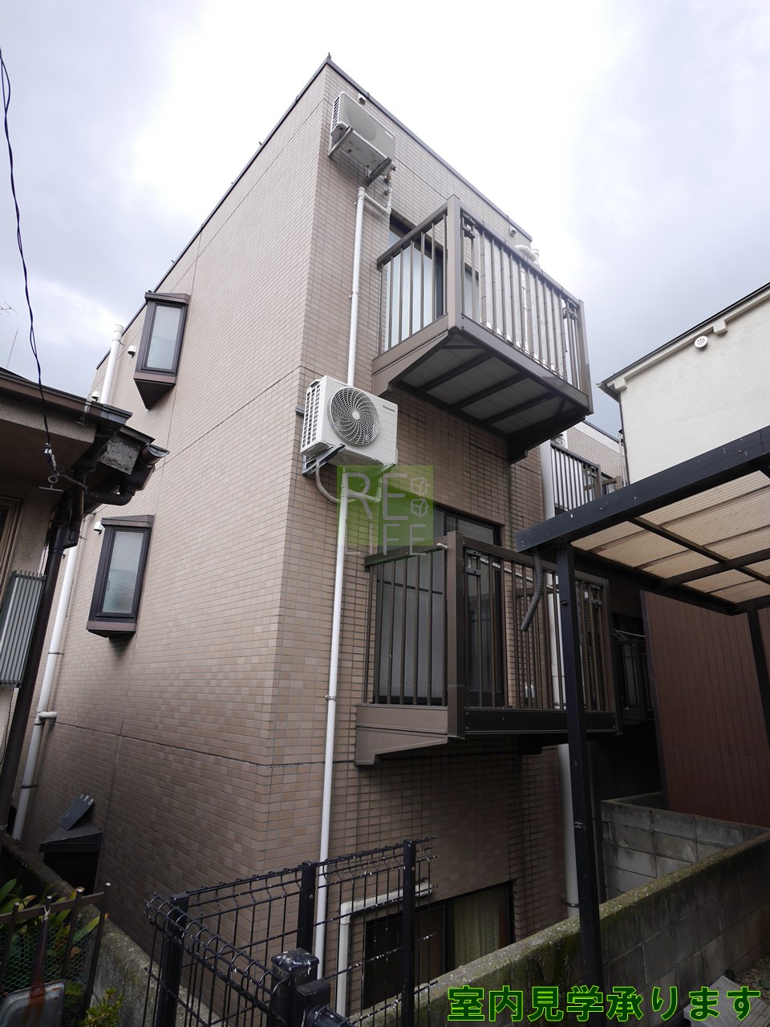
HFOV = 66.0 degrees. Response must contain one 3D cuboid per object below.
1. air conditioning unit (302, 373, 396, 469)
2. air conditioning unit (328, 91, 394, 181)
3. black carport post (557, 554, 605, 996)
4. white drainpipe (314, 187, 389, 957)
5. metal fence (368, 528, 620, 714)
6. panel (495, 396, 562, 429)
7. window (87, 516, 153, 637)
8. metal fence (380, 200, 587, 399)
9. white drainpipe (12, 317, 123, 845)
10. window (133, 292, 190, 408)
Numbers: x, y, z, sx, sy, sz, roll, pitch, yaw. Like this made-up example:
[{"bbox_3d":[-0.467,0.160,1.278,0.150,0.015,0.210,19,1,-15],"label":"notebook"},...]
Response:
[{"bbox_3d":[-0.229,-0.595,4.214,0.660,0.500,0.240,17,-23,-38],"label":"air conditioning unit"},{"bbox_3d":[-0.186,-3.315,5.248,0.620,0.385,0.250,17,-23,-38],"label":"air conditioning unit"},{"bbox_3d":[0.965,1.351,2.913,0.070,2.440,0.065,19,-24,-42],"label":"black carport post"},{"bbox_3d":[-0.183,0.142,4.414,0.400,6.370,0.070,17,-23,-38],"label":"white drainpipe"},{"bbox_3d":[0.829,0.942,4.523,1.850,1.080,0.950,17,-23,-38],"label":"metal fence"},{"bbox_3d":[1.417,-0.924,5.648,0.400,0.030,0.800,17,-23,-38],"label":"panel"},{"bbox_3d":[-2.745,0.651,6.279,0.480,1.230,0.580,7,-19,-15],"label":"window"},{"bbox_3d":[0.921,-1.629,5.385,1.900,1.200,0.920,17,-23,-38],"label":"metal fence"},{"bbox_3d":[-4.306,0.603,8.195,0.120,7.400,0.120,17,-23,-38],"label":"white drainpipe"},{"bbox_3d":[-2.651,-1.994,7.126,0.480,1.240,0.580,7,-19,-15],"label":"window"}]

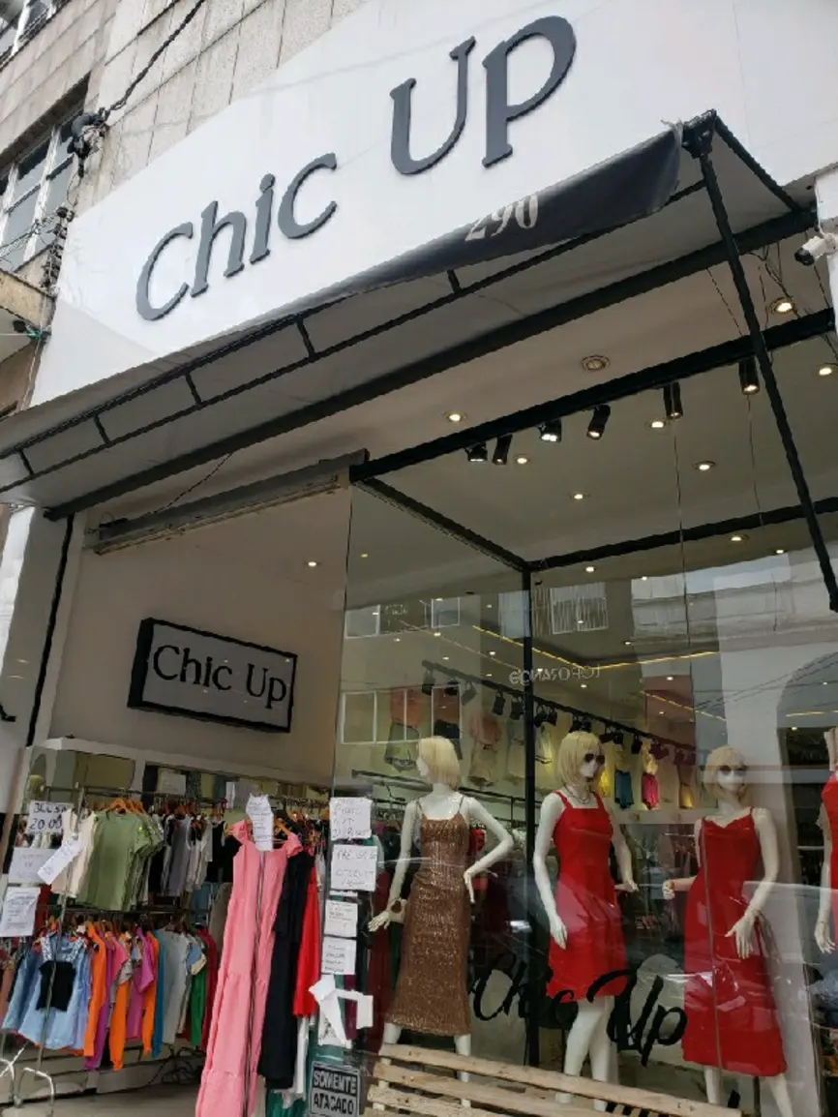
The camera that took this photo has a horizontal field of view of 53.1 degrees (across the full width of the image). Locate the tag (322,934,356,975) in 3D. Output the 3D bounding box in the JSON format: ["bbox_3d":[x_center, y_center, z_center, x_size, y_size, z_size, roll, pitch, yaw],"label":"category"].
[{"bbox_3d":[-0.390,1.951,4.120,0.214,0.150,0.008,-13,-24,36],"label":"tag"}]

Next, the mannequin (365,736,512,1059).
[{"bbox_3d":[0.127,1.797,4.238,0.700,1.770,0.380,-7,-21,23],"label":"mannequin"}]

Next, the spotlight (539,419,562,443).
[{"bbox_3d":[0.680,-0.670,4.350,0.100,0.130,0.100,-1,-32,9],"label":"spotlight"}]

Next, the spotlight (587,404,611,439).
[{"bbox_3d":[0.922,-0.711,4.289,0.077,0.178,0.081,8,-15,41],"label":"spotlight"}]

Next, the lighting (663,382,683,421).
[{"bbox_3d":[1.227,-0.772,4.052,0.077,0.178,0.081,-15,-25,35],"label":"lighting"}]

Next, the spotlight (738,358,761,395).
[{"bbox_3d":[1.513,-0.848,3.846,0.077,0.178,0.081,-13,-24,36],"label":"spotlight"}]

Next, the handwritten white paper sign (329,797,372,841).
[{"bbox_3d":[-0.351,1.343,4.317,0.277,0.202,0.008,-13,-24,36],"label":"handwritten white paper sign"}]

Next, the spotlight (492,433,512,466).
[{"bbox_3d":[0.464,-0.614,4.629,0.077,0.178,0.081,0,-21,40],"label":"spotlight"}]

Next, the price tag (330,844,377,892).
[{"bbox_3d":[-0.326,1.556,4.216,0.295,0.208,0.008,-13,-24,36],"label":"price tag"}]

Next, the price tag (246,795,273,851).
[{"bbox_3d":[-0.821,1.378,4.367,0.145,0.275,0.040,-9,-21,10],"label":"price tag"}]

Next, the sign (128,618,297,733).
[{"bbox_3d":[-1.759,1.065,7.426,0.150,0.714,1.685,-13,-24,36],"label":"sign"}]

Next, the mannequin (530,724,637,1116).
[{"bbox_3d":[0.788,1.738,4.083,0.480,1.770,0.360,8,-20,-16],"label":"mannequin"}]

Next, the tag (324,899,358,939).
[{"bbox_3d":[-0.387,1.792,4.177,0.214,0.150,0.008,-13,-24,36],"label":"tag"}]

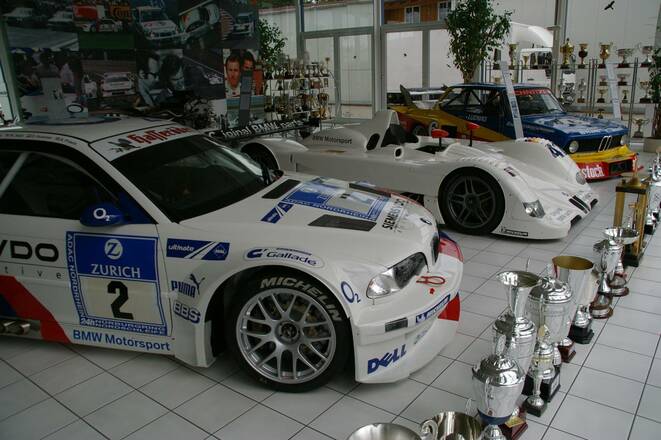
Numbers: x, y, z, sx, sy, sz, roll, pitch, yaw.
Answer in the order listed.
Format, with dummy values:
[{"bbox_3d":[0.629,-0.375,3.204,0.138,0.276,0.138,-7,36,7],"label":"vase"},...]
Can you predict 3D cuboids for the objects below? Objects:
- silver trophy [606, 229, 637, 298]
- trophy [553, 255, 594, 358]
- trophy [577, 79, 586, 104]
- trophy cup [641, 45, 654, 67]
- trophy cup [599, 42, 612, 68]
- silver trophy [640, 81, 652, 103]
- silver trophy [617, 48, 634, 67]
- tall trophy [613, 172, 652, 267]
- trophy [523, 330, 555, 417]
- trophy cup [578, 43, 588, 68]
[{"bbox_3d":[1.977,0.296,3.383,0.220,0.435,0.215,7,18,31],"label":"silver trophy"},{"bbox_3d":[1.311,0.483,2.699,0.212,0.556,0.212,10,19,39],"label":"trophy"},{"bbox_3d":[5.429,-2.794,10.706,0.205,0.510,0.170,7,17,30],"label":"trophy"},{"bbox_3d":[6.282,-3.250,9.850,0.260,0.430,0.240,-2,15,1],"label":"trophy cup"},{"bbox_3d":[5.560,-3.300,10.000,0.250,0.490,0.230,-2,15,1],"label":"trophy cup"},{"bbox_3d":[6.282,-2.535,9.850,0.260,0.430,0.220,-2,15,1],"label":"silver trophy"},{"bbox_3d":[6.055,-3.317,10.162,0.350,0.375,0.250,7,17,30],"label":"silver trophy"},{"bbox_3d":[2.404,-0.011,3.956,0.210,0.700,0.250,10,19,38],"label":"tall trophy"},{"bbox_3d":[0.967,0.689,2.289,0.128,0.398,0.128,10,19,39],"label":"trophy"},{"bbox_3d":[5.147,-3.333,10.100,0.190,0.480,0.190,-2,15,1],"label":"trophy cup"}]

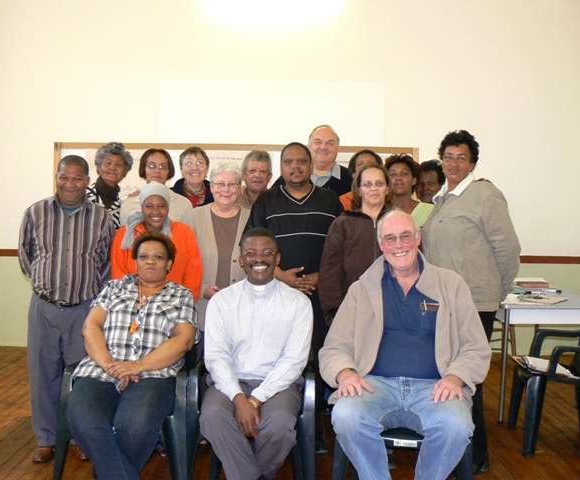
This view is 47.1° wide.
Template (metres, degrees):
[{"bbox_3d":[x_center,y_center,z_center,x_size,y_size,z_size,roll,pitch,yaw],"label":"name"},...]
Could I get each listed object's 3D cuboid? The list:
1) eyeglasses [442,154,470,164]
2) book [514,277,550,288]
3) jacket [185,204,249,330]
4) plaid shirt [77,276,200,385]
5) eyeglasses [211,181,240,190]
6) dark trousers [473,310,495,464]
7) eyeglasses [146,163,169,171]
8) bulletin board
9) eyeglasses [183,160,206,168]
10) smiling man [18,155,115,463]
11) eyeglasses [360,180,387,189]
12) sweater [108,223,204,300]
[{"bbox_3d":[0.881,-0.417,3.484,0.140,0.043,0.140,5,3,24],"label":"eyeglasses"},{"bbox_3d":[1.899,0.334,5.201,0.235,0.040,0.200,1,3,6],"label":"book"},{"bbox_3d":[-0.364,0.164,3.793,0.510,0.732,0.300,1,3,-3],"label":"jacket"},{"bbox_3d":[-0.719,0.434,3.160,0.540,0.540,0.360,6,-8,-4],"label":"plaid shirt"},{"bbox_3d":[-0.362,-0.308,3.809,0.148,0.042,0.140,2,3,-6],"label":"eyeglasses"},{"bbox_3d":[0.881,0.671,3.424,0.400,0.960,0.320,3,4,42],"label":"dark trousers"},{"bbox_3d":[-0.826,-0.453,4.148,0.137,0.042,0.140,6,3,-14],"label":"eyeglasses"},{"bbox_3d":[-0.501,-0.424,6.217,3.408,0.920,0.040,1,3,0],"label":"bulletin board"},{"bbox_3d":[-0.587,-0.464,4.093,0.142,0.042,0.140,1,3,-3],"label":"eyeglasses"},{"bbox_3d":[-1.236,0.351,3.662,0.510,1.630,0.340,0,3,-7],"label":"smiling man"},{"bbox_3d":[0.450,-0.299,3.589,0.138,0.042,0.140,1,3,5],"label":"eyeglasses"},{"bbox_3d":[-0.746,0.187,3.720,0.520,0.580,0.280,1,3,-8],"label":"sweater"}]

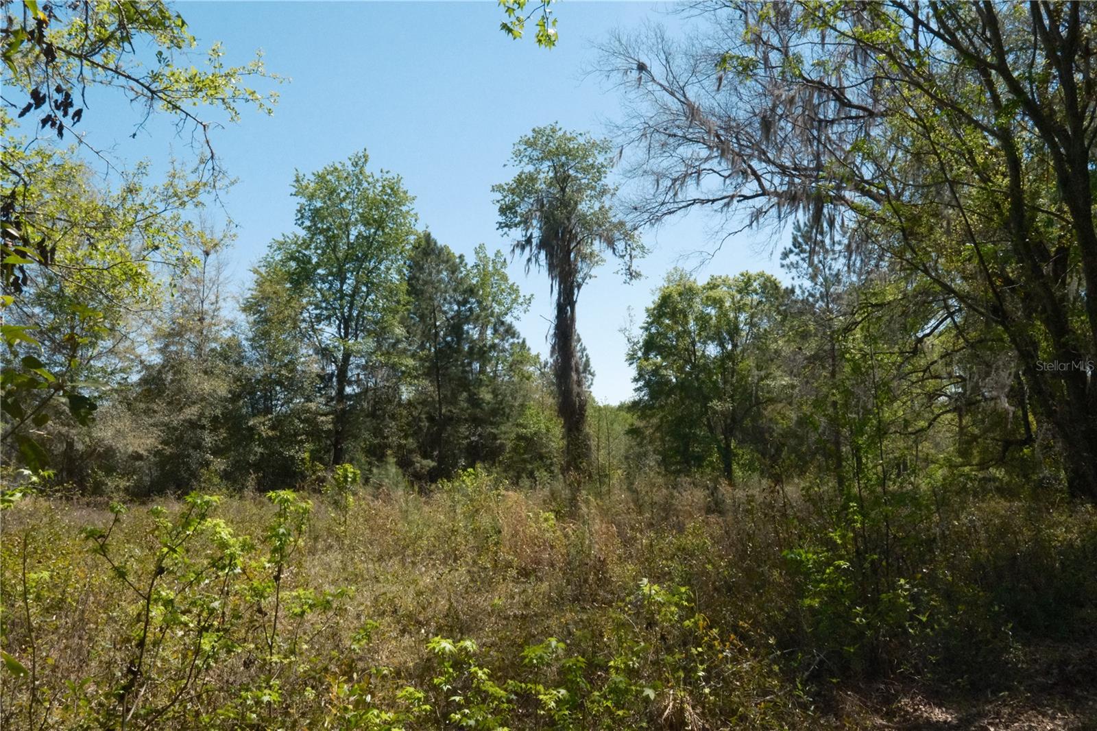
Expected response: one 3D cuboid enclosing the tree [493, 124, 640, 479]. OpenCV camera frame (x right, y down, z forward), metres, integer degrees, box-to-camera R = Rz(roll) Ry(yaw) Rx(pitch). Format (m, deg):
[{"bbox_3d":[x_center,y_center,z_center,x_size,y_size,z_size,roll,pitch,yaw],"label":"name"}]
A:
[{"bbox_3d":[0.618,-1.751,26.356,4.850,12.520,4.600,0,-6,0],"label":"tree"}]

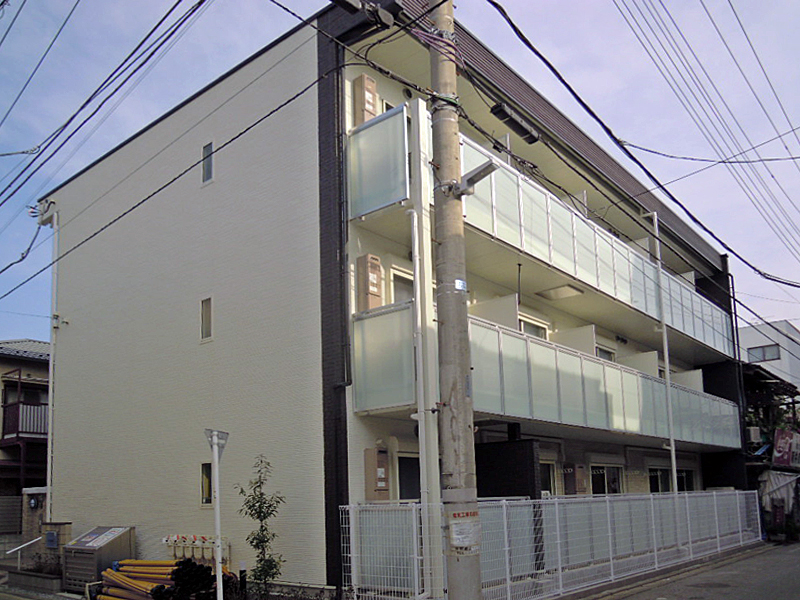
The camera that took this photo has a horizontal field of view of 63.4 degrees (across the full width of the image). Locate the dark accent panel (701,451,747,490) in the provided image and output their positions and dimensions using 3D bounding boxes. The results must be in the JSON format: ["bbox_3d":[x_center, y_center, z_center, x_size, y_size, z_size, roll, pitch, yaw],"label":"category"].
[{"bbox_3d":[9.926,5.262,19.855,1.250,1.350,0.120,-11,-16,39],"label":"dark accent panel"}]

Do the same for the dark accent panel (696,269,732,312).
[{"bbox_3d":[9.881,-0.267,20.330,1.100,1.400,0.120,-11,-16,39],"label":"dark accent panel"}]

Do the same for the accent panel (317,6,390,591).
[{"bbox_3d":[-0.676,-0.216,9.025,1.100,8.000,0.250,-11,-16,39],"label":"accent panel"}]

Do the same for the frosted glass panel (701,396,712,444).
[{"bbox_3d":[8.234,3.237,17.385,0.050,1.300,1.000,-11,-16,39],"label":"frosted glass panel"}]

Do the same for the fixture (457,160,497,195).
[{"bbox_3d":[0.713,-1.132,5.882,0.445,0.130,0.140,-31,-31,32],"label":"fixture"}]

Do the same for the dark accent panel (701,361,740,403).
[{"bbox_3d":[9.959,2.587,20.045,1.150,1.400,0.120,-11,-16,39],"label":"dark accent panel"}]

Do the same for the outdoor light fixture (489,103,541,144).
[{"bbox_3d":[1.238,-1.892,6.935,0.160,0.160,0.820,-14,-21,38],"label":"outdoor light fixture"}]

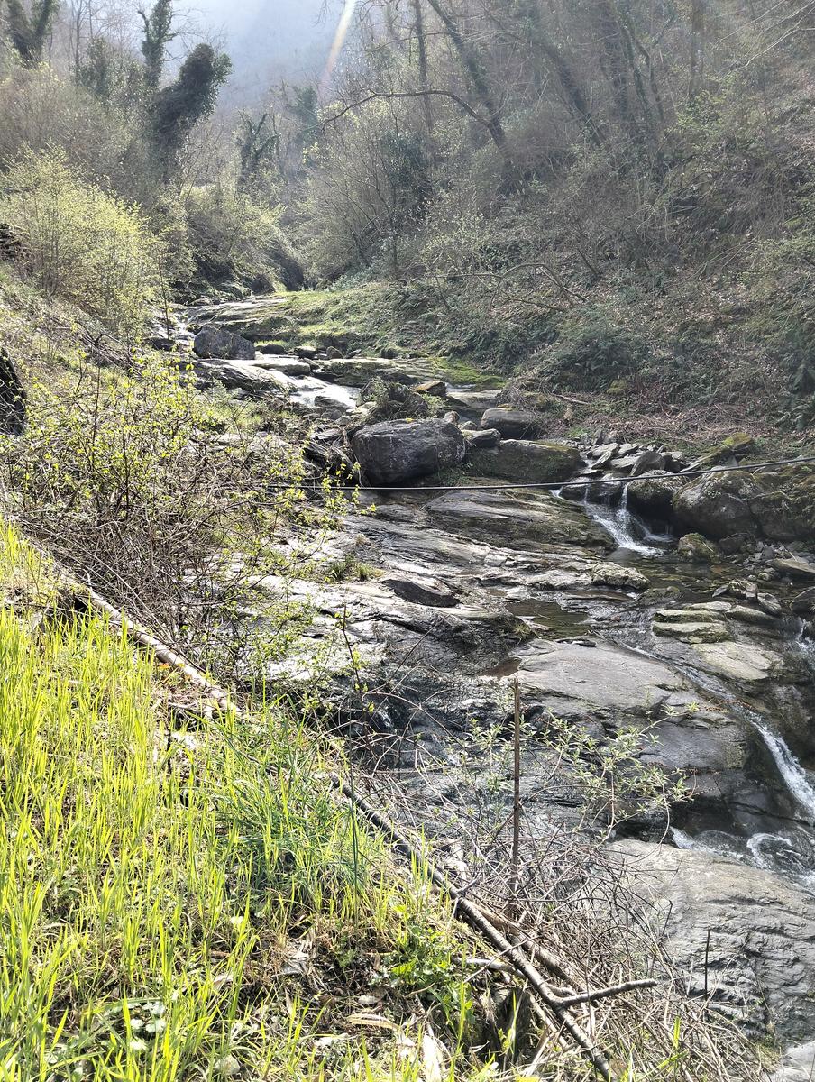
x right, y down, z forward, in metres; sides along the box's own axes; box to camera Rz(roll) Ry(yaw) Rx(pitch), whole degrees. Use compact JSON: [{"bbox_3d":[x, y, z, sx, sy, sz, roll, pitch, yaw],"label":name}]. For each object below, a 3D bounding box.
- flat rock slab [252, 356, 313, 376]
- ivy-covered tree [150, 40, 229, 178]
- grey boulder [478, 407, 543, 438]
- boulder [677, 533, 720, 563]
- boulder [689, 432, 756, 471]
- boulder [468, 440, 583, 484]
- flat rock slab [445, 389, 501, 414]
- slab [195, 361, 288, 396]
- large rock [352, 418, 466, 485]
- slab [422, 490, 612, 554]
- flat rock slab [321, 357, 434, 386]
[{"bbox_3d":[-3.377,-4.745,22.000,1.563,0.498,1.100,0,15,0],"label":"flat rock slab"},{"bbox_3d":[-10.354,-20.419,39.000,3.500,6.000,3.200,-4,16,-14],"label":"ivy-covered tree"},{"bbox_3d":[2.248,-2.574,17.600,1.300,0.670,1.000,1,11,7],"label":"grey boulder"},{"bbox_3d":[4.002,0.088,11.200,0.561,0.360,0.450,5,16,19],"label":"boulder"},{"bbox_3d":[5.185,-1.497,13.500,1.030,0.484,0.650,5,16,19],"label":"boulder"},{"bbox_3d":[1.937,-1.350,13.800,1.858,0.590,1.100,0,15,0],"label":"boulder"},{"bbox_3d":[1.468,-3.139,18.300,1.223,0.435,1.200,0,15,0],"label":"flat rock slab"},{"bbox_3d":[-4.156,-4.140,20.500,1.960,0.816,1.500,4,16,14],"label":"slab"},{"bbox_3d":[-0.013,-1.511,13.600,1.772,0.924,1.350,-3,15,-10],"label":"large rock"},{"bbox_3d":[1.591,-0.336,12.000,2.550,0.700,1.500,-2,15,-8],"label":"slab"},{"bbox_3d":[-0.752,-4.439,21.300,2.949,0.664,2.000,0,15,0],"label":"flat rock slab"}]

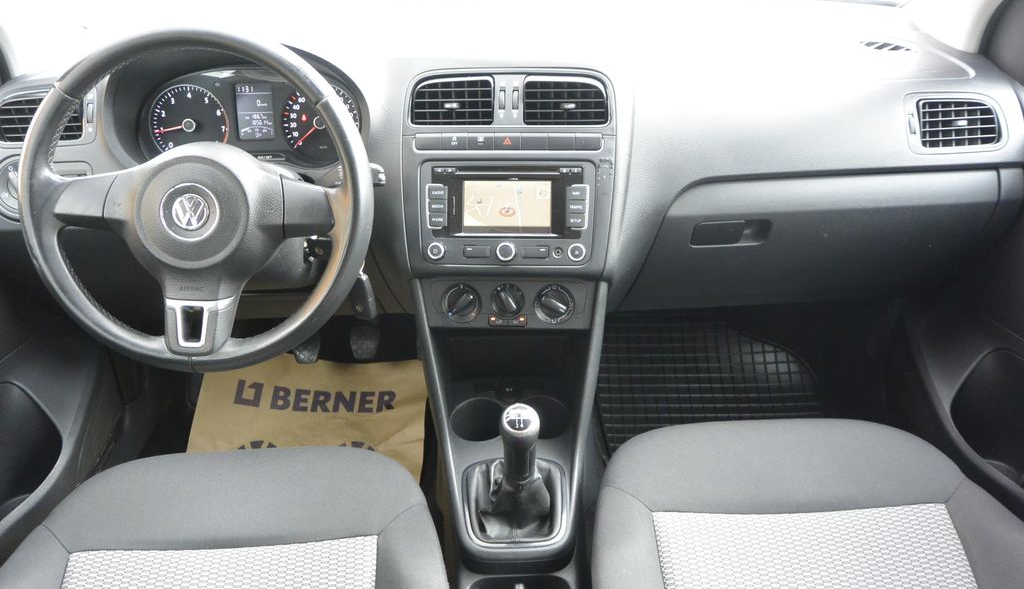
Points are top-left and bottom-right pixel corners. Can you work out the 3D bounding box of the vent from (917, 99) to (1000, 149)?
[{"bbox_3d":[0.560,-0.213,0.963,0.106,0.060,0.032,-2,11,-4],"label":"vent"}]

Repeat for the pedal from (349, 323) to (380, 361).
[{"bbox_3d":[-0.270,0.088,1.405,0.056,0.066,0.030,-1,-6,0],"label":"pedal"}]

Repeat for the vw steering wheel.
[{"bbox_3d":[-0.333,-0.102,0.835,0.370,0.370,0.095,-1,5,-1],"label":"vw steering wheel"}]

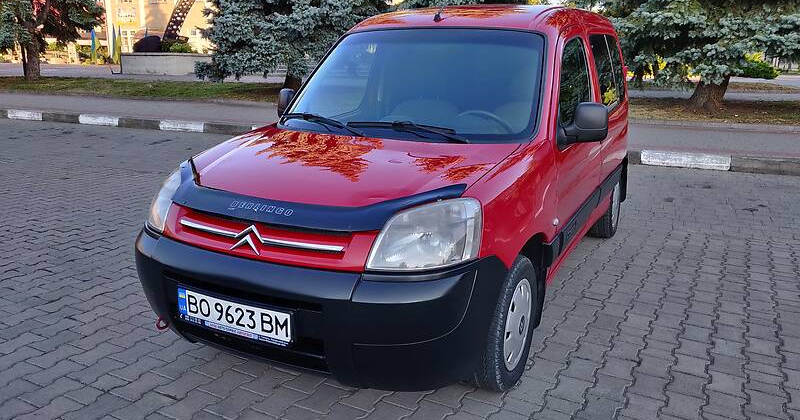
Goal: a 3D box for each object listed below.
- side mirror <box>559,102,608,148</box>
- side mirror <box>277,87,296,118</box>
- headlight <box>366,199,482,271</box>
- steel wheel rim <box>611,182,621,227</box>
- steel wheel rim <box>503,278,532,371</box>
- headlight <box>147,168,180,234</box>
[{"bbox_3d":[0.845,-0.392,2.680,0.225,0.220,0.180,7,15,27],"label":"side mirror"},{"bbox_3d":[-0.684,-0.616,3.470,0.225,0.220,0.180,7,15,27],"label":"side mirror"},{"bbox_3d":[0.092,0.080,1.872,0.325,0.215,0.305,7,15,27],"label":"headlight"},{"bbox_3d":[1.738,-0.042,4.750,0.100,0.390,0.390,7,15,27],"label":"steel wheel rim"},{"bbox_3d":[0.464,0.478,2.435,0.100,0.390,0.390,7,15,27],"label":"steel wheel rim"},{"bbox_3d":[-1.014,-0.058,2.449,0.325,0.215,0.305,7,15,27],"label":"headlight"}]

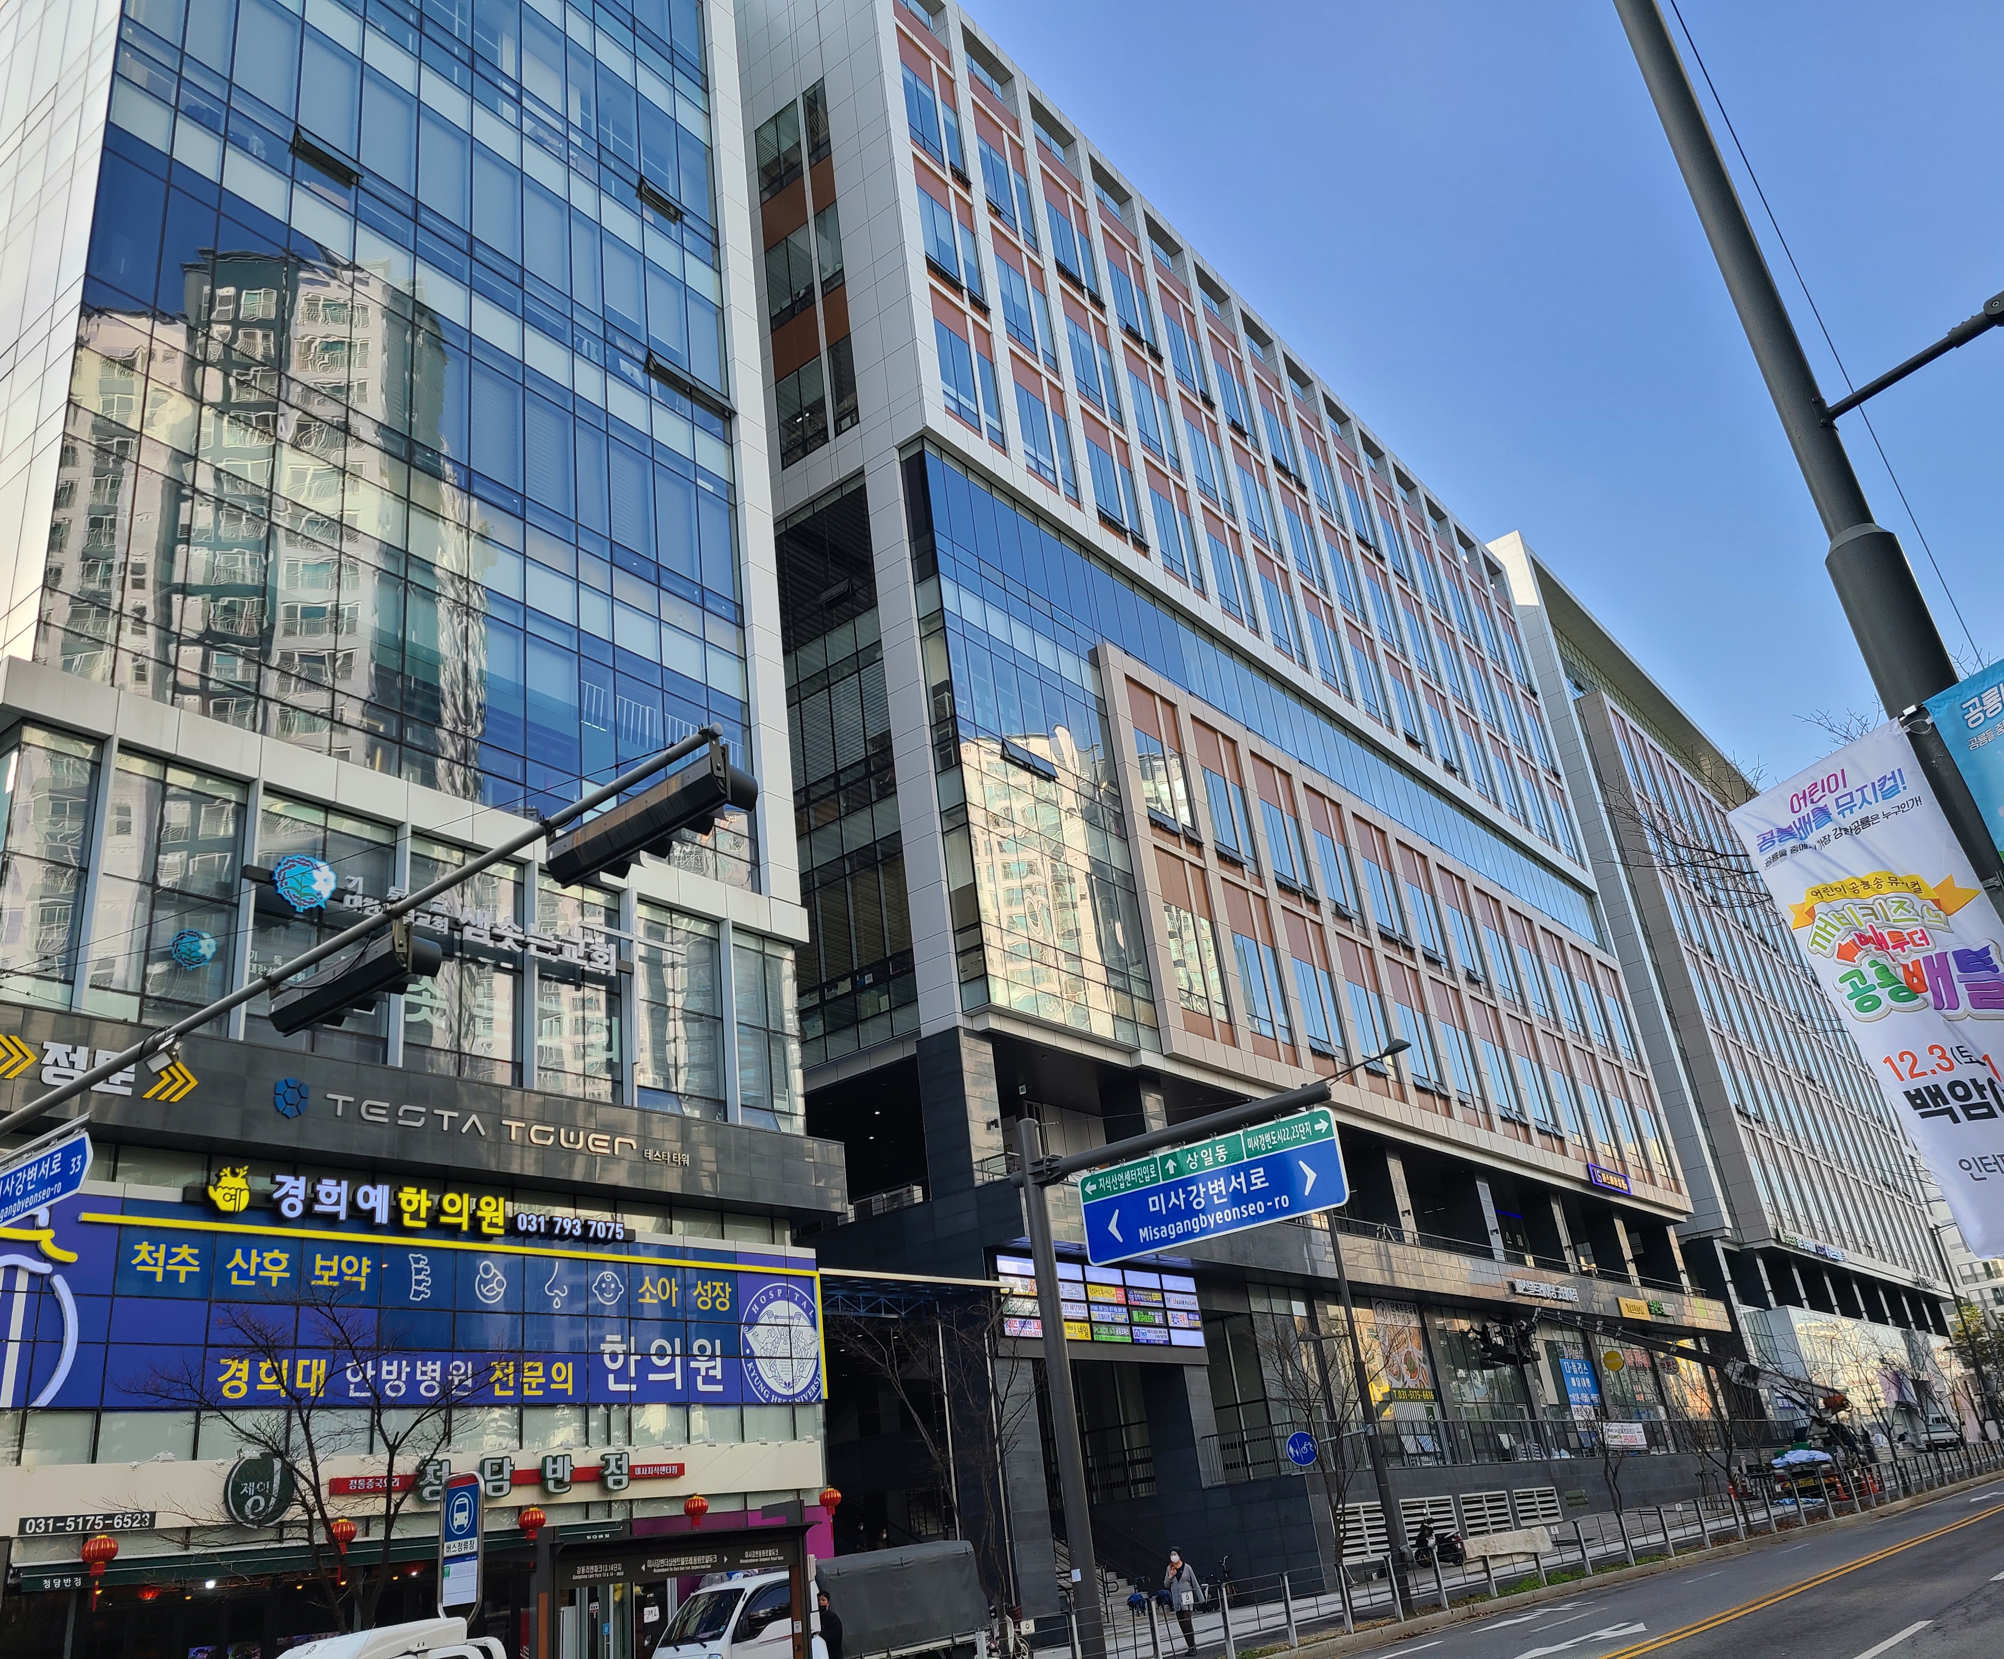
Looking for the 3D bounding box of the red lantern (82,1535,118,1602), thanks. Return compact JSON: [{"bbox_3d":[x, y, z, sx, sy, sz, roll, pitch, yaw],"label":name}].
[{"bbox_3d":[-9.513,7.819,17.520,0.365,0.695,0.365,-23,-28,31],"label":"red lantern"}]

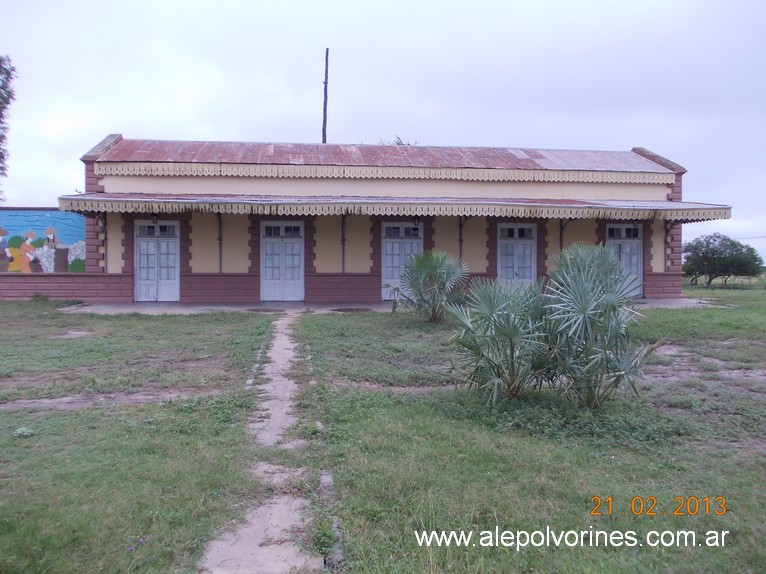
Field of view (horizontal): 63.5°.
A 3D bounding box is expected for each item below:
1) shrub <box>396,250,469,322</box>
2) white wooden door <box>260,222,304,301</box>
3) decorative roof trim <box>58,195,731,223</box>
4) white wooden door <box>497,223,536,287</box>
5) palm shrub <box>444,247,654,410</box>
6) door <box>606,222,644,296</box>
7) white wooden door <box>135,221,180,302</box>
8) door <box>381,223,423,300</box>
[{"bbox_3d":[1.402,-0.014,17.200,1.944,1.944,1.800,0,1,0],"label":"shrub"},{"bbox_3d":[-3.870,-0.984,23.927,1.649,3.050,0.130,0,1,-8],"label":"white wooden door"},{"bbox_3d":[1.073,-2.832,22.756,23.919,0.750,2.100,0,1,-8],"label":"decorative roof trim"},{"bbox_3d":[5.462,-1.040,25.193,1.649,3.050,0.130,0,1,-8],"label":"white wooden door"},{"bbox_3d":[1.872,0.444,7.050,2.231,1.741,1.750,0,1,0],"label":"palm shrub"},{"bbox_3d":[10.071,-1.068,25.819,1.649,3.050,0.130,0,1,-8],"label":"door"},{"bbox_3d":[-8.483,-0.956,23.300,1.649,3.050,0.130,0,1,-8],"label":"white wooden door"},{"bbox_3d":[0.791,-1.012,24.559,1.649,3.050,0.130,0,1,-8],"label":"door"}]

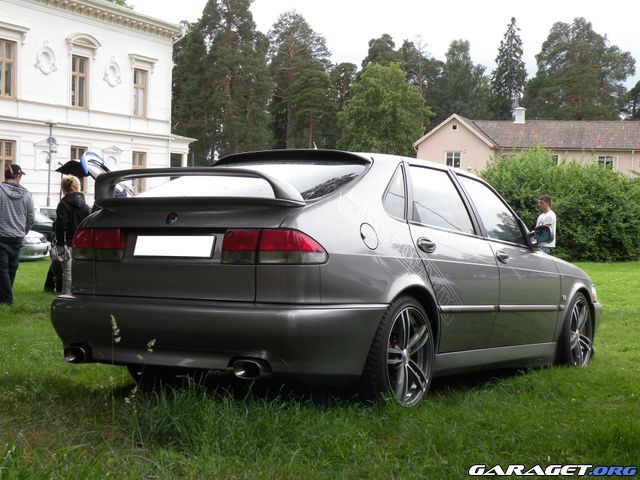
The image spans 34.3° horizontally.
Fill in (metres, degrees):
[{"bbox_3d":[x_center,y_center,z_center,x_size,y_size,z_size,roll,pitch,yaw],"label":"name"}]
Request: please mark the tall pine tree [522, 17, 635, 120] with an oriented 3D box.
[{"bbox_3d":[24.773,-10.741,100.043,10.800,21.500,10.500,1,0,0],"label":"tall pine tree"}]

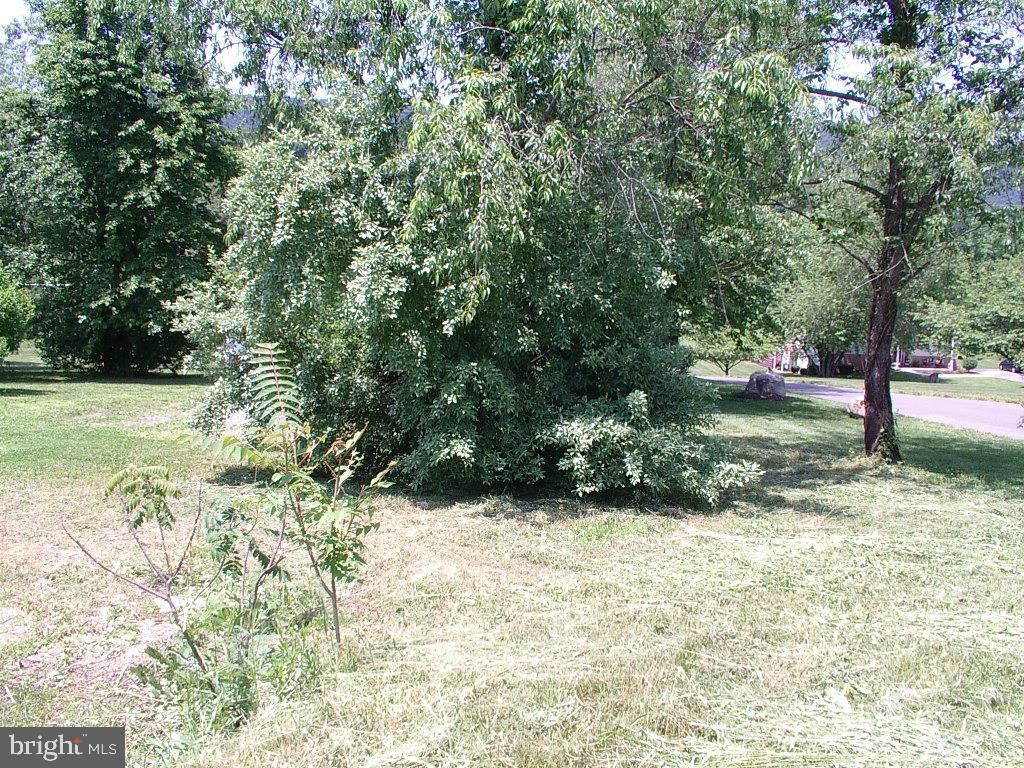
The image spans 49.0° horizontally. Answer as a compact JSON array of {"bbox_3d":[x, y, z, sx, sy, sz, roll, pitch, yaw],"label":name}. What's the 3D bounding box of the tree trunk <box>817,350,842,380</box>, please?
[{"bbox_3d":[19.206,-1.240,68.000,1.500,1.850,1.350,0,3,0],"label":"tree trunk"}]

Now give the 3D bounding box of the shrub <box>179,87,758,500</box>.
[{"bbox_3d":[-0.470,-1.050,11.900,6.000,4.200,4.300,0,3,0],"label":"shrub"}]

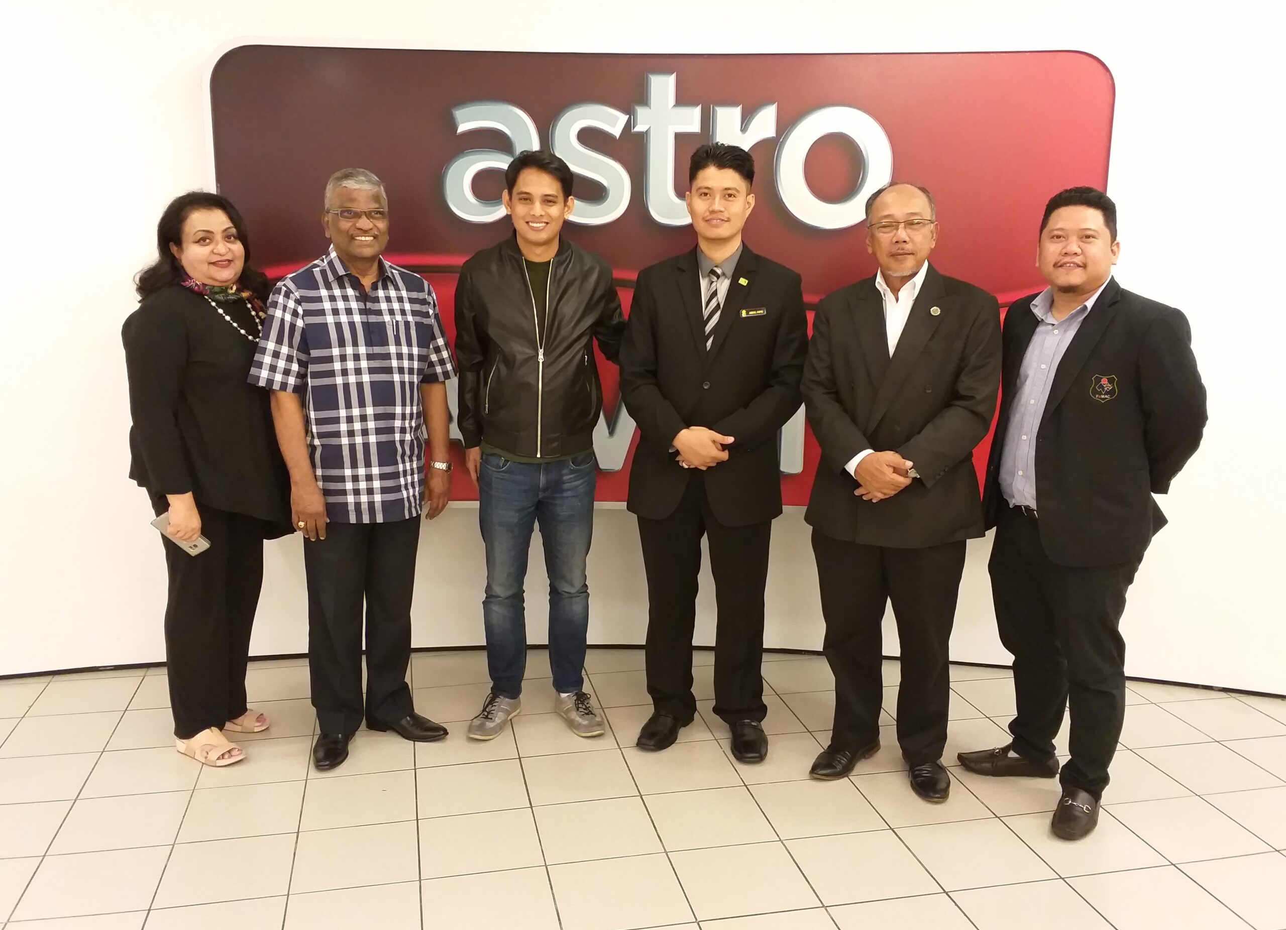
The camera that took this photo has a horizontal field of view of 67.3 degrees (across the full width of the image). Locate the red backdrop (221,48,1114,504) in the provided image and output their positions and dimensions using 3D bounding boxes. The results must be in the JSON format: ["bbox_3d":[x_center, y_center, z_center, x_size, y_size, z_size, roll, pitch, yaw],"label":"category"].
[{"bbox_3d":[0.040,-0.606,3.325,3.000,1.570,0.280,1,11,2],"label":"red backdrop"}]

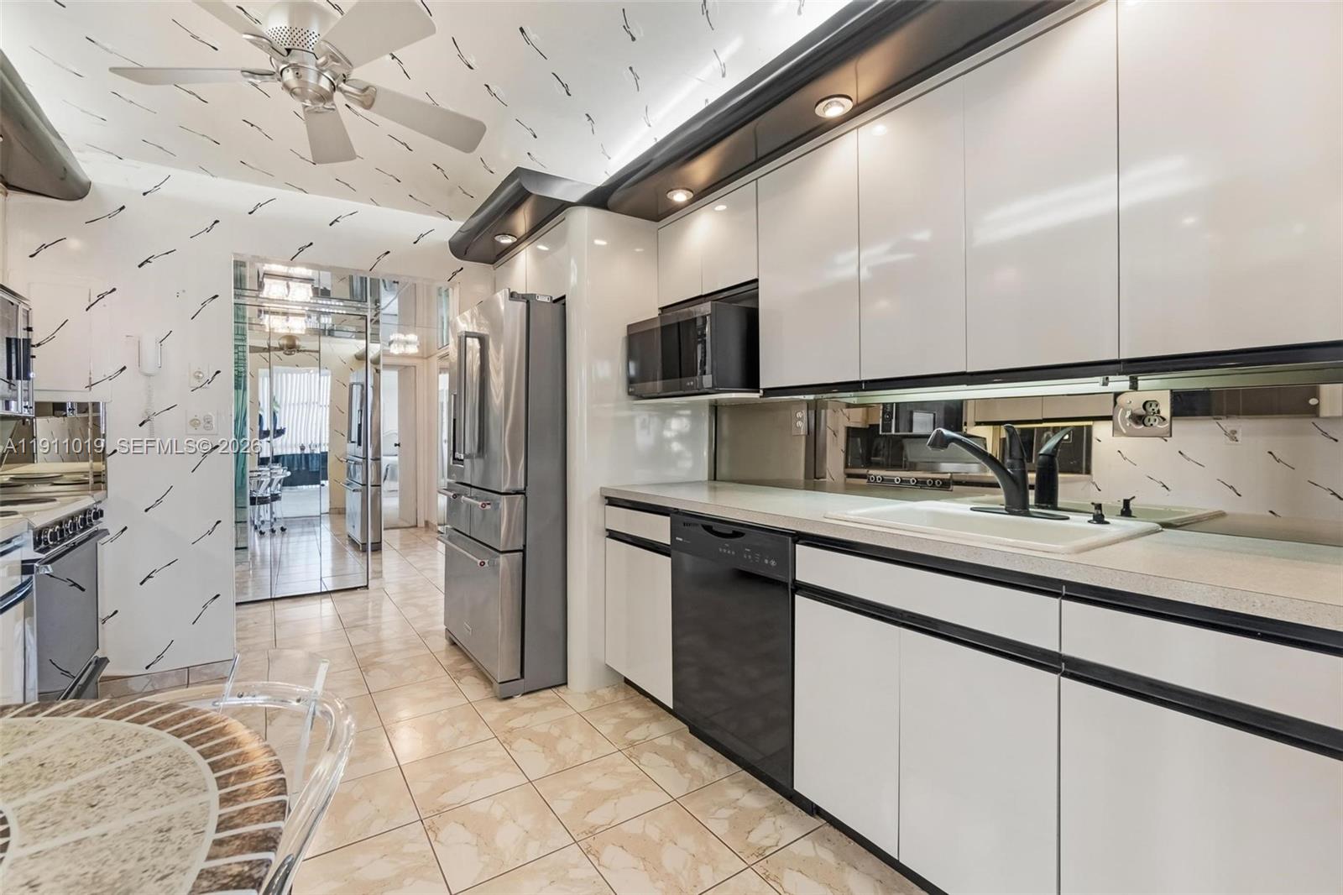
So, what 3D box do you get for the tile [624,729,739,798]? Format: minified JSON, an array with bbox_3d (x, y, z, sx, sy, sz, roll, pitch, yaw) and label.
[{"bbox_3d":[0.056,1.105,1.982,0.331,0.010,0.335,-2,2,-34],"label":"tile"}]

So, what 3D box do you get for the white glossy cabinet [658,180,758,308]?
[{"bbox_3d":[0.262,-0.838,2.484,0.310,0.367,0.660,-2,2,-36],"label":"white glossy cabinet"}]

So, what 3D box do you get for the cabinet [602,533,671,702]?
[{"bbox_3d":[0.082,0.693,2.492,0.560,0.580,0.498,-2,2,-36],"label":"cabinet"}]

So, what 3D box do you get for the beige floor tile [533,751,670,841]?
[{"bbox_3d":[-0.229,1.125,1.824,0.337,0.012,0.337,-1,2,-36],"label":"beige floor tile"}]

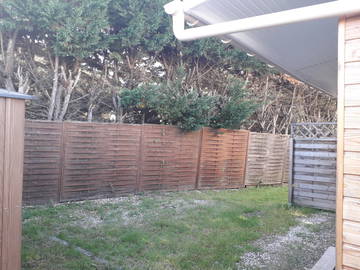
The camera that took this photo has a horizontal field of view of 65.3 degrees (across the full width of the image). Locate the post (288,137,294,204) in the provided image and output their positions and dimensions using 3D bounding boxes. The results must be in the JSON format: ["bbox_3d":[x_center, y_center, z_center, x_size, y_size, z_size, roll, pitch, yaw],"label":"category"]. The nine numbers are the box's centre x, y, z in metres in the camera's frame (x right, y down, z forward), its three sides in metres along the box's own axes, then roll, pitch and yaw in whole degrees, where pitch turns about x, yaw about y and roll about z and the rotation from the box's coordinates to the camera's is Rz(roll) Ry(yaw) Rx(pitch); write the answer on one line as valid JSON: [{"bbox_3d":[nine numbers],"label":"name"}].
[{"bbox_3d":[2.537,0.832,6.400,0.100,1.530,0.100,1,-1,28],"label":"post"}]

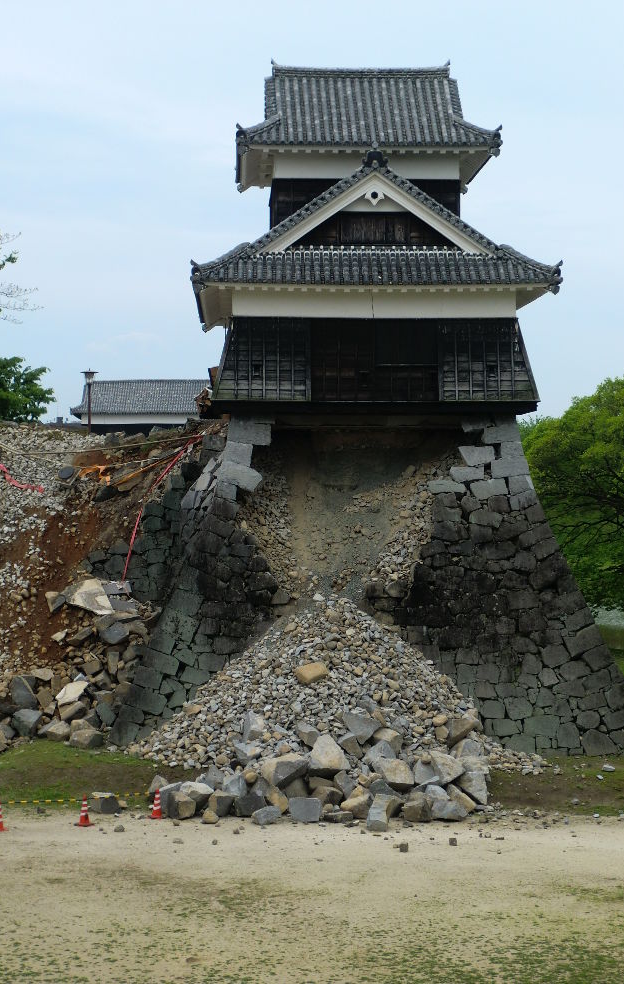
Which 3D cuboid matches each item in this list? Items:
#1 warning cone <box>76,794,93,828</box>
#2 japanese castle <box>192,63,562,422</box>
[{"bbox_3d":[-5.153,7.221,47.000,0.380,0.700,0.380,0,1,-2],"label":"warning cone"},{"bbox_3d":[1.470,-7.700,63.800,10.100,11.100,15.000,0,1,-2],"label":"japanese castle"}]

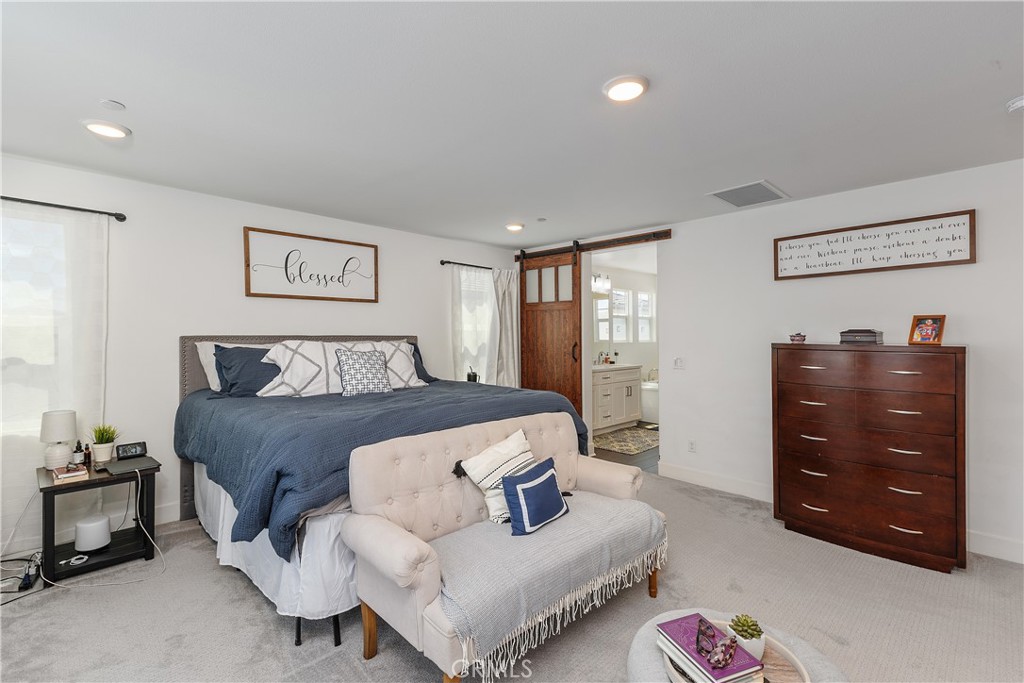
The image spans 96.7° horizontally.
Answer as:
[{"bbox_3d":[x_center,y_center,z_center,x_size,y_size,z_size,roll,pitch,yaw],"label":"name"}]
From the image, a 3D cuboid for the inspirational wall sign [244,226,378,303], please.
[{"bbox_3d":[-1.756,-0.656,4.115,1.163,0.561,0.028,0,0,-42],"label":"inspirational wall sign"}]

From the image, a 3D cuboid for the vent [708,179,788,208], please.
[{"bbox_3d":[1.860,-1.128,3.571,0.567,0.022,0.396,0,0,-42],"label":"vent"}]

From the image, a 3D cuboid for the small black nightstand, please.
[{"bbox_3d":[-2.649,1.099,2.929,0.525,0.571,0.547,1,1,43],"label":"small black nightstand"}]

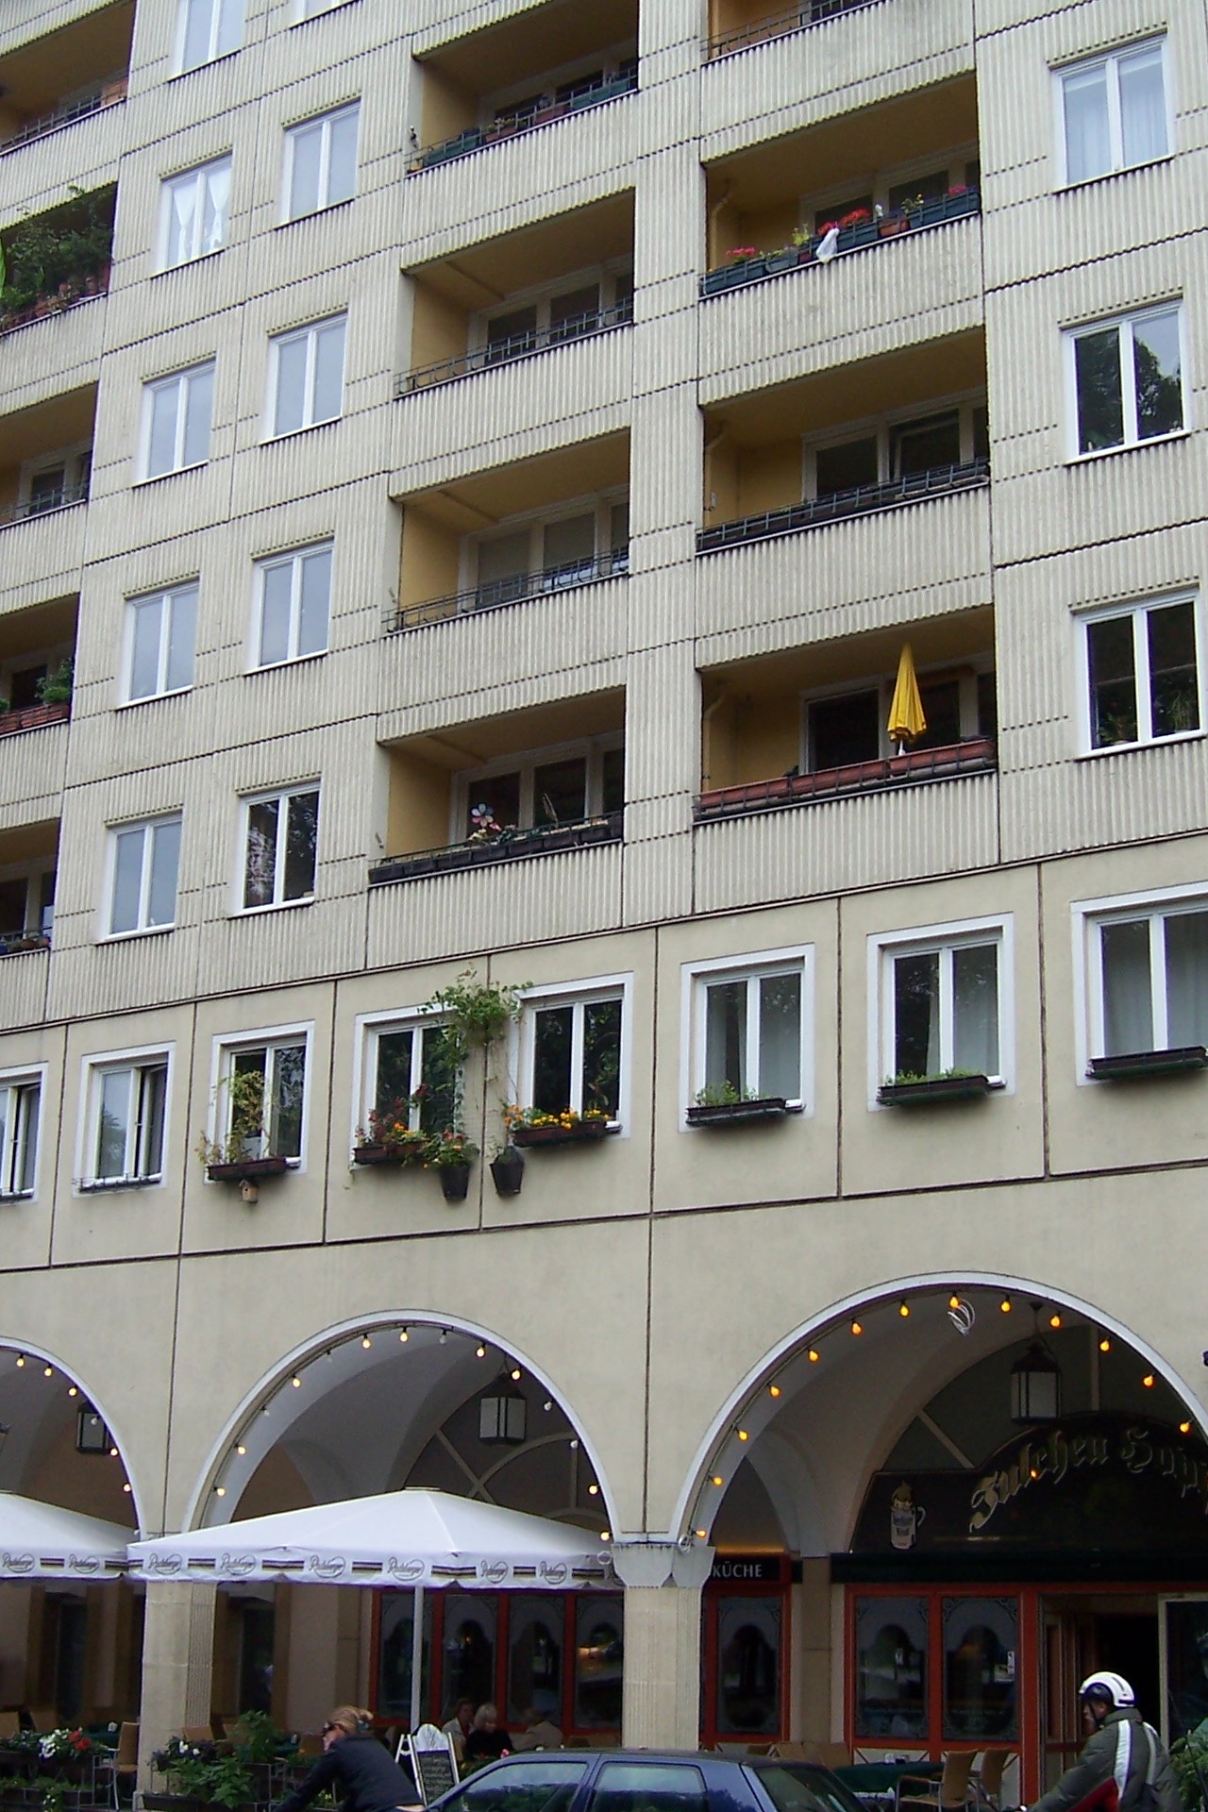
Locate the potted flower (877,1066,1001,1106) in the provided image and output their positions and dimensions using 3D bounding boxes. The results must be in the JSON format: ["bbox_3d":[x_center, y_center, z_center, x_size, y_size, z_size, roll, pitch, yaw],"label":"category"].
[{"bbox_3d":[2.878,1.558,21.833,1.030,0.250,0.240,-10,-20,33],"label":"potted flower"}]

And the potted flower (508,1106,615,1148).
[{"bbox_3d":[-0.391,2.134,24.100,1.080,0.280,0.240,-10,-19,33],"label":"potted flower"}]

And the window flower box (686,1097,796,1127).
[{"bbox_3d":[1.253,1.887,23.009,1.050,0.160,0.200,-10,-19,33],"label":"window flower box"}]

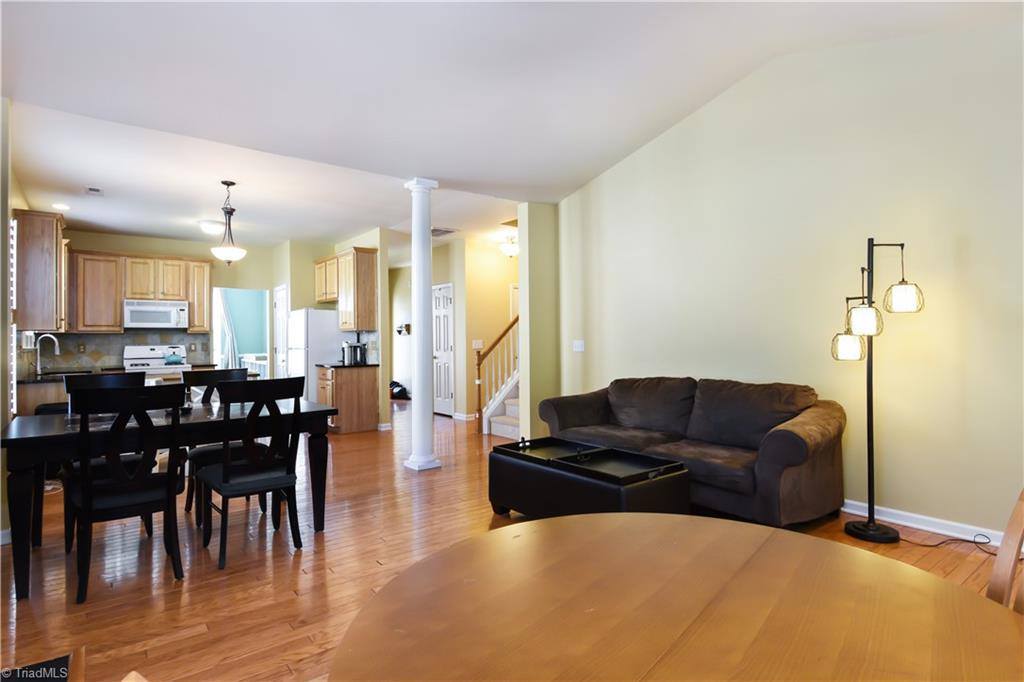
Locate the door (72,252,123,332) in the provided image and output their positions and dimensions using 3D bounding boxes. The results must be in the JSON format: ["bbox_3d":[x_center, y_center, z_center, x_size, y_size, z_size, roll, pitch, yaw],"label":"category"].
[{"bbox_3d":[-5.661,-0.648,7.034,0.485,1.060,0.030,0,0,-38],"label":"door"}]

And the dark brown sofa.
[{"bbox_3d":[1.321,0.773,4.199,0.900,0.880,2.370,-1,1,-38],"label":"dark brown sofa"}]

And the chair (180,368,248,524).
[{"bbox_3d":[-2.092,0.734,3.721,0.470,1.010,0.530,-1,1,-38],"label":"chair"}]

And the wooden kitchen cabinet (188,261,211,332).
[{"bbox_3d":[-4.840,-0.669,7.881,0.280,1.095,0.360,0,0,-38],"label":"wooden kitchen cabinet"}]

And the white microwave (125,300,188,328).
[{"bbox_3d":[-5.051,-0.369,7.273,0.740,0.390,0.400,-1,1,-38],"label":"white microwave"}]

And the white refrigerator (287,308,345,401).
[{"bbox_3d":[-2.773,0.376,7.508,0.740,1.665,0.820,-1,1,-38],"label":"white refrigerator"}]

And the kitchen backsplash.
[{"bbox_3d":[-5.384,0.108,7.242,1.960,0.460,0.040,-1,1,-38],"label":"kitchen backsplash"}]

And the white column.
[{"bbox_3d":[-0.861,-0.159,4.897,0.240,2.715,0.240,0,0,-38],"label":"white column"}]

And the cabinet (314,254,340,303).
[{"bbox_3d":[-2.653,-0.922,7.770,0.352,0.643,0.990,0,0,-38],"label":"cabinet"}]

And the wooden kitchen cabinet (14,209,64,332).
[{"bbox_3d":[-4.750,-0.672,5.154,0.354,1.135,0.710,0,0,-38],"label":"wooden kitchen cabinet"}]

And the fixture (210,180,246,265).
[{"bbox_3d":[-2.837,-1.173,5.133,0.366,0.822,0.366,0,0,-38],"label":"fixture"}]

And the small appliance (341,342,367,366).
[{"bbox_3d":[-2.141,0.163,6.856,0.300,0.325,0.240,-1,1,-38],"label":"small appliance"}]

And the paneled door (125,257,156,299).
[{"bbox_3d":[-5.302,-0.893,7.314,0.348,0.573,0.030,0,0,-38],"label":"paneled door"}]

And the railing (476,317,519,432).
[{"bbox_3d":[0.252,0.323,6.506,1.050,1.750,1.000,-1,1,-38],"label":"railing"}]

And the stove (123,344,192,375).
[{"bbox_3d":[-5.134,0.658,7.423,0.760,1.180,0.680,0,0,-38],"label":"stove"}]

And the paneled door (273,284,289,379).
[{"bbox_3d":[-3.720,0.198,8.297,0.040,2.090,0.810,0,0,-38],"label":"paneled door"}]

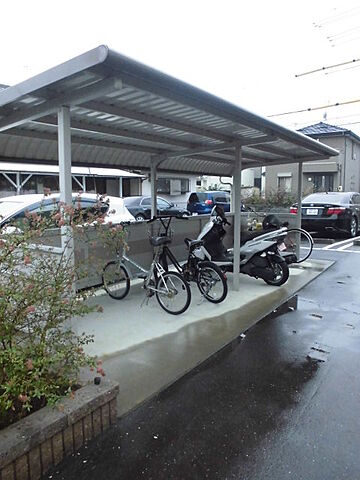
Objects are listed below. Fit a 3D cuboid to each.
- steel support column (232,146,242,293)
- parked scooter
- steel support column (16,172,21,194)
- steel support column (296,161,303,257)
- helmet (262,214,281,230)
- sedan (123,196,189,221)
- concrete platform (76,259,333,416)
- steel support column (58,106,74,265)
[{"bbox_3d":[0.798,-0.273,5.025,0.065,2.010,0.065,4,8,34],"label":"steel support column"},{"bbox_3d":[0.956,0.073,5.743,1.790,1.150,0.670,5,9,39],"label":"parked scooter"},{"bbox_3d":[-6.941,-1.621,15.579,0.100,2.420,0.100,-6,9,-43],"label":"steel support column"},{"bbox_3d":[2.442,-0.565,7.389,0.065,2.030,0.065,4,8,34],"label":"steel support column"},{"bbox_3d":[1.363,-0.261,5.369,0.265,0.245,0.235,4,8,34],"label":"helmet"},{"bbox_3d":[-1.445,-1.521,18.608,4.650,1.460,1.780,-6,9,-39],"label":"sedan"},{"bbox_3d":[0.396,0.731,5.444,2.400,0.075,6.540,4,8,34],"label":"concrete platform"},{"bbox_3d":[-0.821,0.036,2.655,0.065,1.960,0.065,4,8,34],"label":"steel support column"}]

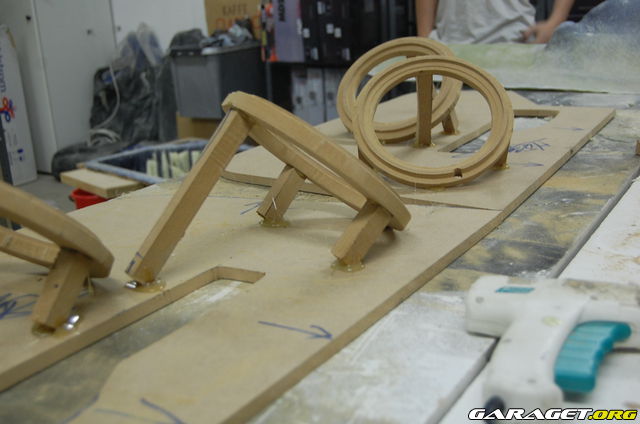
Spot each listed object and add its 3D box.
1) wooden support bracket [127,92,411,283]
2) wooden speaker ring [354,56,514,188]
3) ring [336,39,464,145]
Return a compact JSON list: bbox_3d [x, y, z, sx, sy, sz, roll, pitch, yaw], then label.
[{"bbox_3d":[-0.050,-0.032,0.663,0.250,0.153,0.212,-11,20,-26],"label":"wooden support bracket"},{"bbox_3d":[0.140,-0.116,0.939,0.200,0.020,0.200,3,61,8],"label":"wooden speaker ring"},{"bbox_3d":[0.121,-0.183,1.132,0.195,0.026,0.195,10,64,28],"label":"ring"}]

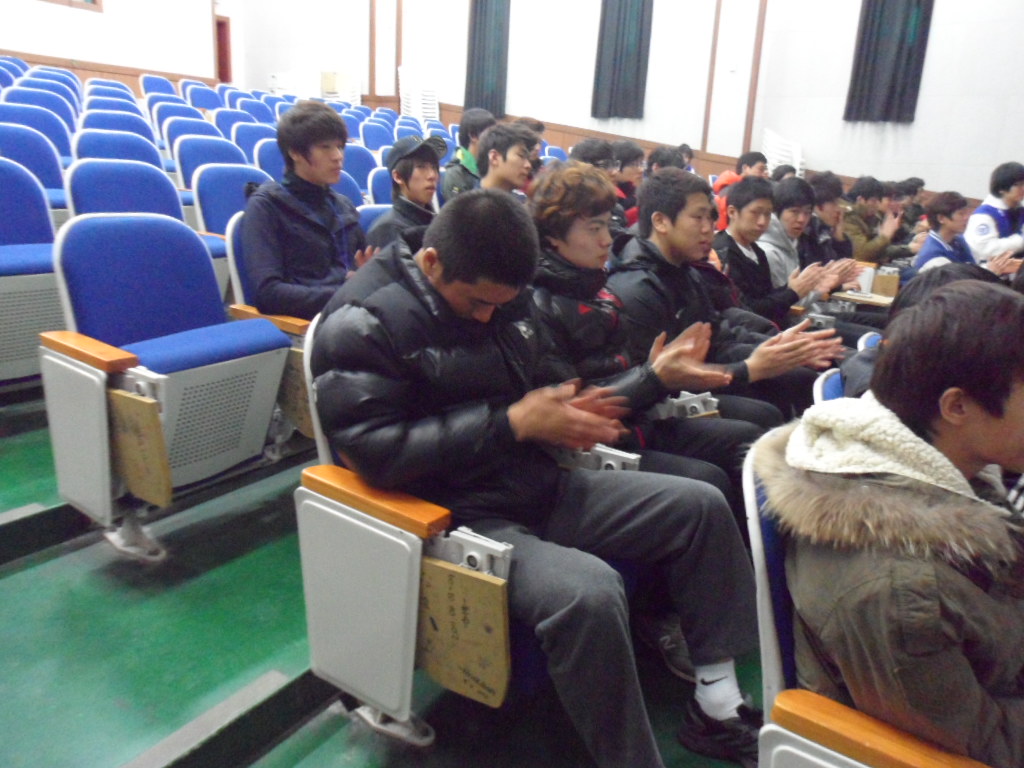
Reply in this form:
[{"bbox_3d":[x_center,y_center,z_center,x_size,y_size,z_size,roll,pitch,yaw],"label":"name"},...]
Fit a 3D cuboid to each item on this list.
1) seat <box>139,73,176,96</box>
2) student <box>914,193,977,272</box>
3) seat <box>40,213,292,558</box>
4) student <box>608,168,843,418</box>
[{"bbox_3d":[-4.095,-3.201,9.171,0.540,0.860,0.580,12,19,31],"label":"seat"},{"bbox_3d":[2.911,-0.834,5.487,0.760,1.130,0.520,12,19,31],"label":"student"},{"bbox_3d":[-0.951,-0.057,2.267,0.540,0.860,0.580,12,19,31],"label":"seat"},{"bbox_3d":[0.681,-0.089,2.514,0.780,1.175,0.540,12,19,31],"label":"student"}]

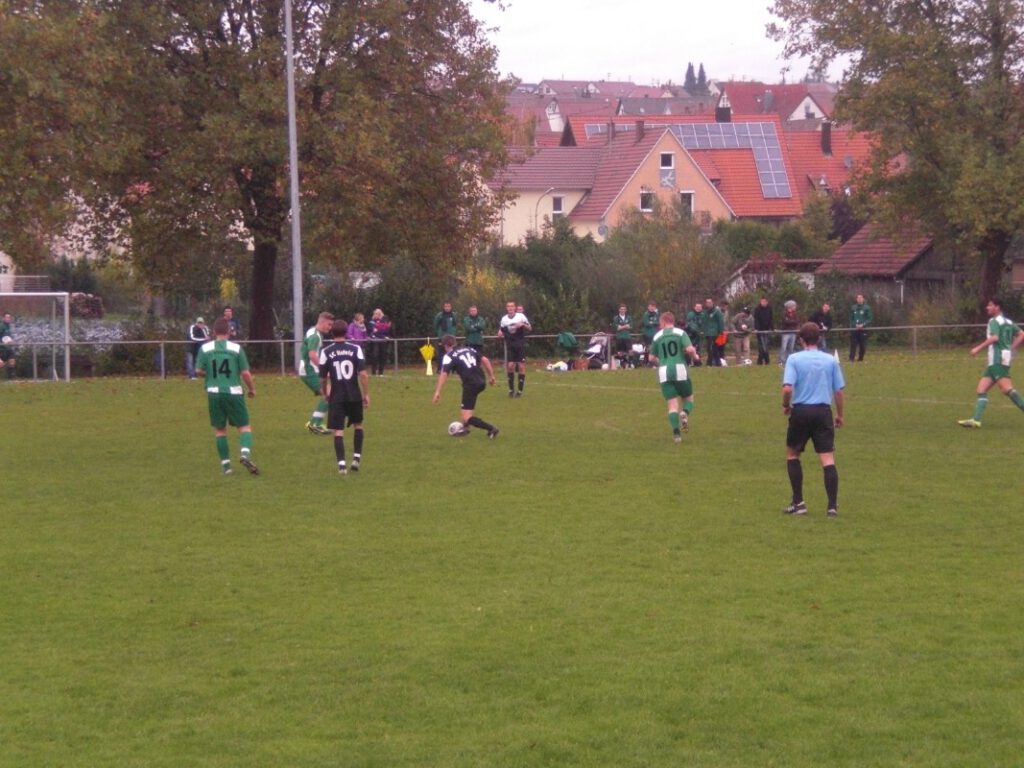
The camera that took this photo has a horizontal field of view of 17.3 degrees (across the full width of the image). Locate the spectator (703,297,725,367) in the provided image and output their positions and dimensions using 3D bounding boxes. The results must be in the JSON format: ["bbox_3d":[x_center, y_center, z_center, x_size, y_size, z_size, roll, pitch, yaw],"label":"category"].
[{"bbox_3d":[5.280,-1.356,88.800,0.520,1.800,0.380,-1,2,14],"label":"spectator"}]

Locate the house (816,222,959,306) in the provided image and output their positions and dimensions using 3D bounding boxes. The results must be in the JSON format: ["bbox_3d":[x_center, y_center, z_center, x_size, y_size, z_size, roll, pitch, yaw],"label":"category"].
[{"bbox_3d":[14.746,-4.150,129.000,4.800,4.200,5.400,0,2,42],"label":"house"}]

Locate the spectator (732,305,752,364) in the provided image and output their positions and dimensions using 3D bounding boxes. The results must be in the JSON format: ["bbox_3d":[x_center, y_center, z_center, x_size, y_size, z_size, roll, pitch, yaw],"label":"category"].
[{"bbox_3d":[6.213,-1.320,90.500,0.600,1.594,0.480,-1,2,0],"label":"spectator"}]

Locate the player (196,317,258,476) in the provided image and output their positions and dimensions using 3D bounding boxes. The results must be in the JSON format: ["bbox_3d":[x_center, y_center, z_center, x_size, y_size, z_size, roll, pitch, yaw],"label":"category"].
[{"bbox_3d":[-3.307,0.139,39.200,0.680,1.800,0.600,-1,2,6],"label":"player"}]

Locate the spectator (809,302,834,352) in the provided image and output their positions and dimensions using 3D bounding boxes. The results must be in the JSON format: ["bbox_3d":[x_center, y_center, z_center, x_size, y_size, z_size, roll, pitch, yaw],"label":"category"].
[{"bbox_3d":[8.292,-1.367,90.500,0.620,1.597,0.450,-1,2,-6],"label":"spectator"}]

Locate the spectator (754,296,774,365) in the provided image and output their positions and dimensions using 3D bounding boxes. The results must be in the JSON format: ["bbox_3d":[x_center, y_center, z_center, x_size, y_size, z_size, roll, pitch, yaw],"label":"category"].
[{"bbox_3d":[6.649,-1.396,88.800,0.500,1.790,0.360,-1,2,6],"label":"spectator"}]

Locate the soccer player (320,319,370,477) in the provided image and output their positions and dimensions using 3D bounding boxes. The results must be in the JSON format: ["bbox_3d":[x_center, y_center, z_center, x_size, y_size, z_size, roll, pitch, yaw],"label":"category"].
[{"bbox_3d":[-1.941,0.148,39.200,0.570,1.774,0.380,0,2,5],"label":"soccer player"}]

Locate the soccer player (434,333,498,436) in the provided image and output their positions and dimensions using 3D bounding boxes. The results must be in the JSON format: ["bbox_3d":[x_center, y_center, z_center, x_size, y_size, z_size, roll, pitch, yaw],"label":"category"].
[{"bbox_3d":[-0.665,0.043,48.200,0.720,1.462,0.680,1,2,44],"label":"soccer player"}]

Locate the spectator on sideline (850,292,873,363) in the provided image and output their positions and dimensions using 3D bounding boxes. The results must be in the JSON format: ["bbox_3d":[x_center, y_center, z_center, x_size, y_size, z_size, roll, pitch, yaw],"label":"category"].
[{"bbox_3d":[9.301,-1.503,90.000,0.580,1.804,0.380,0,2,7],"label":"spectator on sideline"}]

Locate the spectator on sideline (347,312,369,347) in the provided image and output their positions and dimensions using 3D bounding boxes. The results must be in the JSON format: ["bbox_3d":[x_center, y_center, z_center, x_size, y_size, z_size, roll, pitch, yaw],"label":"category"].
[{"bbox_3d":[-3.986,-1.006,87.000,0.500,1.630,0.360,-2,2,-11],"label":"spectator on sideline"}]

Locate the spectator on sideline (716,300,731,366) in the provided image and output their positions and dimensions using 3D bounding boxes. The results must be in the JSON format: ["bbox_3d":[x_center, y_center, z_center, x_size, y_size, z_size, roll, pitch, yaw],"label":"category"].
[{"bbox_3d":[5.694,-1.356,91.000,0.500,1.660,0.380,0,2,9],"label":"spectator on sideline"}]

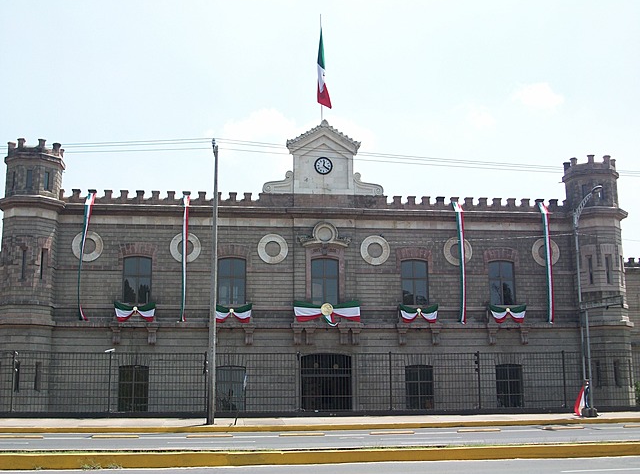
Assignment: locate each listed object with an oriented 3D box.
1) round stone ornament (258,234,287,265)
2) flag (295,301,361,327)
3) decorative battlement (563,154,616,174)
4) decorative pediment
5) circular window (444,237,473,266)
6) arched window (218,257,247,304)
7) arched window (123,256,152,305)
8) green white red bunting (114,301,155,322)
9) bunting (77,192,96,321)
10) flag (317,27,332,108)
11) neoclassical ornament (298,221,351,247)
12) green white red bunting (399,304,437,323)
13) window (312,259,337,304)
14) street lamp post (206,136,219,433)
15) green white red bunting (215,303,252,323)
[{"bbox_3d":[-2.559,0.647,42.552,1.630,1.630,0.200,1,-11,-7],"label":"round stone ornament"},{"bbox_3d":[0.422,4.286,43.670,3.741,1.544,0.300,1,-10,-7],"label":"flag"},{"bbox_3d":[15.756,-3.883,45.219,3.054,0.875,3.054,1,-11,-7],"label":"decorative battlement"},{"bbox_3d":[0.118,-4.527,44.672,6.756,3.964,1.200,1,-10,-7],"label":"decorative pediment"},{"bbox_3d":[7.699,0.837,43.347,1.649,1.611,0.200,1,-11,-7],"label":"circular window"},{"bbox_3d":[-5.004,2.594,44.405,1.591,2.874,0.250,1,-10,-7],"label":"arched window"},{"bbox_3d":[-10.378,2.577,44.096,1.577,2.994,0.350,1,-11,-7],"label":"arched window"},{"bbox_3d":[-9.528,3.873,40.122,2.095,1.056,0.250,1,-11,-7],"label":"green white red bunting"},{"bbox_3d":[-12.124,1.016,40.595,0.959,6.833,0.600,1,-11,-7],"label":"bunting"},{"bbox_3d":[0.303,-10.894,49.999,0.960,5.552,0.700,1,-11,-7],"label":"flag"},{"bbox_3d":[0.224,-0.082,42.435,2.848,1.357,0.450,1,-11,-7],"label":"neoclassical ornament"},{"bbox_3d":[5.318,4.143,41.814,2.112,1.046,0.250,1,-11,-7],"label":"green white red bunting"},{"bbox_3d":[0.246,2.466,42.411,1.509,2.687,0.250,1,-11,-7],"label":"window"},{"bbox_3d":[-4.318,1.629,31.515,0.272,11.655,0.260,1,-11,-7],"label":"street lamp post"},{"bbox_3d":[-4.594,4.005,40.676,2.102,1.018,0.250,1,-11,-7],"label":"green white red bunting"}]

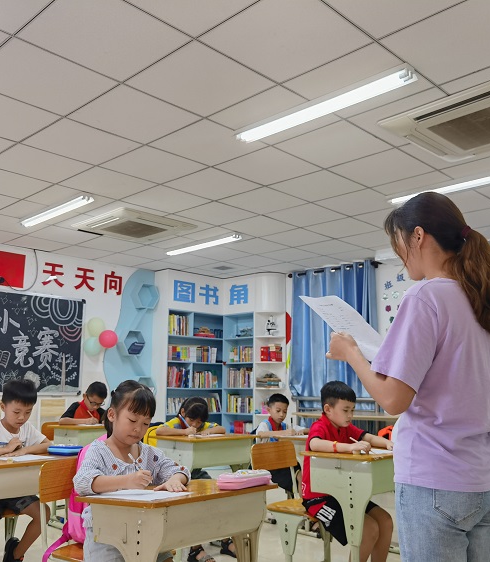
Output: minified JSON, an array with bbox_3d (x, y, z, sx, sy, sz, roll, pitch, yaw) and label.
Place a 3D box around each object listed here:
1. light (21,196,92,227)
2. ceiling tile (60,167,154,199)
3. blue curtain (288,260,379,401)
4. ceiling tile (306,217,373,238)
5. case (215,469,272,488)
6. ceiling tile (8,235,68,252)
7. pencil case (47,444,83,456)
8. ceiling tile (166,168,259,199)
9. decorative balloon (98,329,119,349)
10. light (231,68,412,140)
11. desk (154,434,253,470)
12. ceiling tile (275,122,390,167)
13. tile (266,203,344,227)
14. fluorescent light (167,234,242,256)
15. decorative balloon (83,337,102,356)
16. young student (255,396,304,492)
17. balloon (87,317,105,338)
[{"bbox_3d":[-1.763,-0.653,5.434,1.200,0.065,0.130,-9,-13,44],"label":"light"},{"bbox_3d":[-1.112,-0.791,4.772,0.600,0.020,0.600,-9,-14,44],"label":"ceiling tile"},{"bbox_3d":[1.163,0.799,7.751,1.420,2.030,0.140,-9,-13,44],"label":"blue curtain"},{"bbox_3d":[0.997,-0.564,6.069,0.600,0.015,0.600,-9,-13,44],"label":"ceiling tile"},{"bbox_3d":[-0.004,0.804,2.370,0.100,0.050,0.220,-9,-13,43],"label":"case"},{"bbox_3d":[-2.424,-0.442,6.868,0.600,0.020,0.600,-9,-14,44],"label":"ceiling tile"},{"bbox_3d":[-0.976,0.926,3.198,0.205,0.053,0.085,1,-10,-4],"label":"pencil case"},{"bbox_3d":[-0.259,-0.781,4.774,0.600,0.020,0.600,-9,-14,44],"label":"ceiling tile"},{"bbox_3d":[-1.764,0.758,7.575,0.235,0.235,0.235,0,-9,0],"label":"decorative balloon"},{"bbox_3d":[0.407,-0.985,3.346,1.200,0.065,0.130,-9,-13,44],"label":"light"},{"bbox_3d":[-0.280,1.469,4.178,0.440,0.700,0.610,-9,-14,44],"label":"desk"},{"bbox_3d":[0.607,-0.916,3.937,0.600,0.020,0.600,-9,-14,44],"label":"ceiling tile"},{"bbox_3d":[0.581,-0.625,5.617,0.600,0.020,0.600,-9,-14,44],"label":"tile"},{"bbox_3d":[-0.483,-0.427,6.743,1.200,0.065,0.130,-9,-13,44],"label":"fluorescent light"},{"bbox_3d":[-1.943,0.841,7.477,0.230,0.235,0.230,-9,-13,44],"label":"decorative balloon"},{"bbox_3d":[0.321,1.438,4.831,0.620,1.000,0.480,-9,-13,44],"label":"young student"},{"bbox_3d":[-1.891,0.590,7.466,0.235,0.240,0.235,-9,-13,43],"label":"balloon"}]

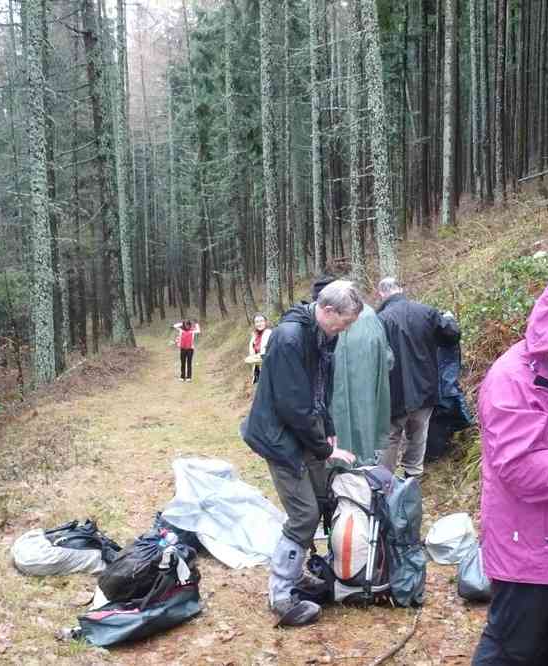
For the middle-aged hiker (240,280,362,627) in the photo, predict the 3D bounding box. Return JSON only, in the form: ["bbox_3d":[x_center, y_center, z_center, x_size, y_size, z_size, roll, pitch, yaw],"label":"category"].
[{"bbox_3d":[0.133,0.560,4.330,0.570,1.620,0.530,0,3,18],"label":"middle-aged hiker"}]

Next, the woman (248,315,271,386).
[{"bbox_3d":[-0.190,0.550,13.300,0.500,1.640,0.400,0,3,14],"label":"woman"}]

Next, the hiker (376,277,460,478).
[{"bbox_3d":[1.180,0.380,7.450,0.700,1.690,0.480,-1,3,3],"label":"hiker"}]

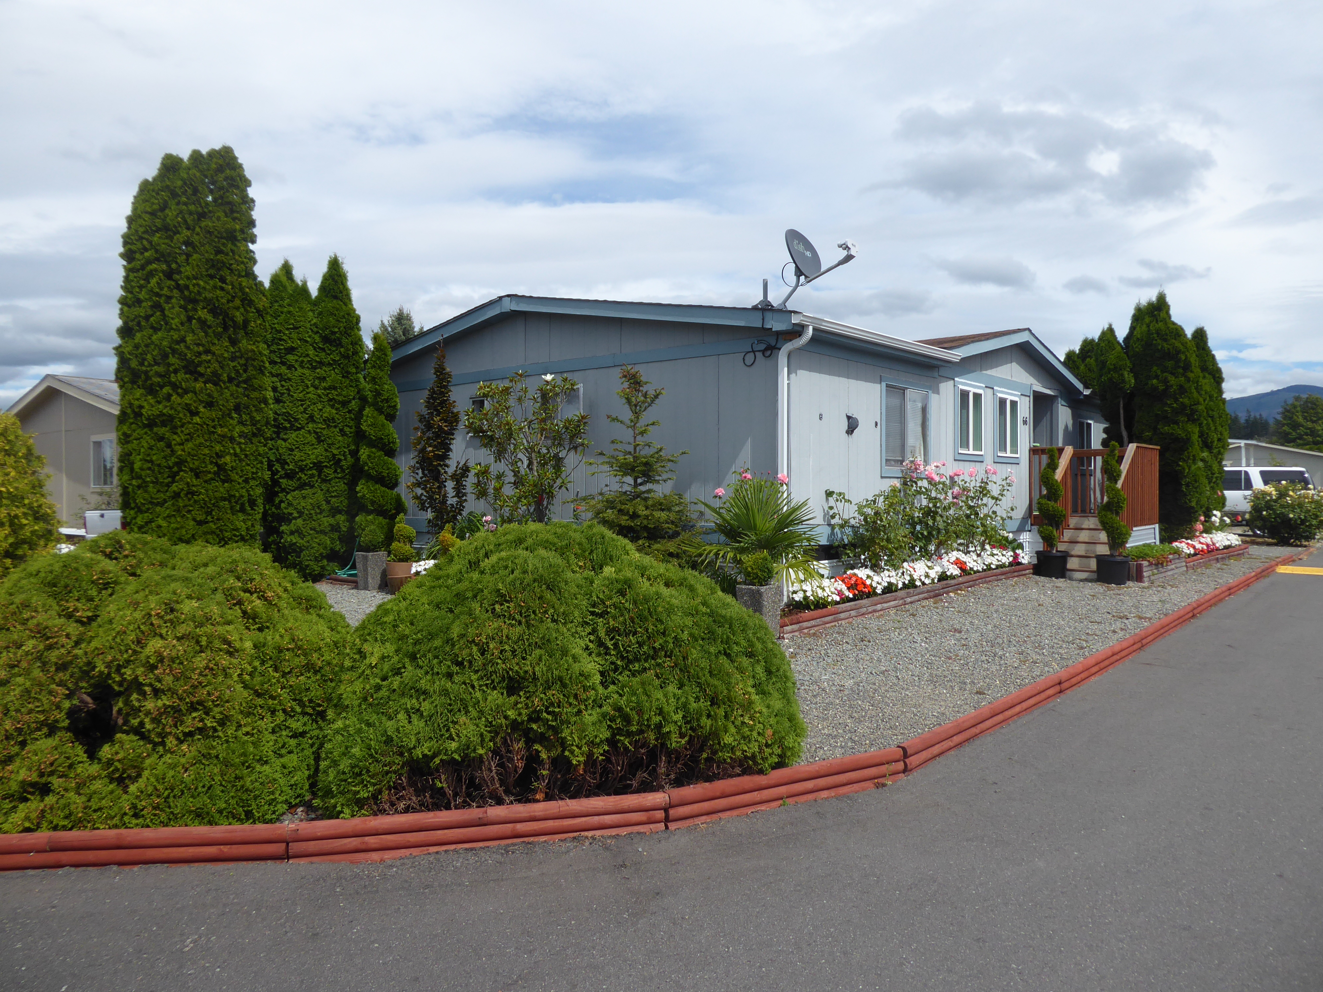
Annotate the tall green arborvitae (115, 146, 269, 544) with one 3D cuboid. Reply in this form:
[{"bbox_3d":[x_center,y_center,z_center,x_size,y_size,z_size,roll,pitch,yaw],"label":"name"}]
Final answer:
[{"bbox_3d":[-6.380,-1.685,12.500,2.000,5.950,2.000,0,0,-24],"label":"tall green arborvitae"}]

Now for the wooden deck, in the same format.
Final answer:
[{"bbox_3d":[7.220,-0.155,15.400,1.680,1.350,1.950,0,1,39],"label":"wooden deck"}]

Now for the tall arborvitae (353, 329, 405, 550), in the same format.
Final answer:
[{"bbox_3d":[-3.852,-0.587,12.500,0.720,3.375,0.720,0,0,0],"label":"tall arborvitae"}]

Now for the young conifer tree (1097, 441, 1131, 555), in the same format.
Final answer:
[{"bbox_3d":[5.972,0.034,12.100,0.450,1.500,0.450,0,0,0],"label":"young conifer tree"}]

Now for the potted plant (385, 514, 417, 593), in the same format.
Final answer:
[{"bbox_3d":[-2.981,0.663,10.500,0.360,0.911,0.360,0,0,0],"label":"potted plant"}]

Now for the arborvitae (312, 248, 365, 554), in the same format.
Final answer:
[{"bbox_3d":[-4.577,-1.153,13.000,0.880,4.506,0.880,0,0,0],"label":"arborvitae"}]

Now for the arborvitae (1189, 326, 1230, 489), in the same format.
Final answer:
[{"bbox_3d":[10.678,-1.118,18.000,1.050,4.436,1.050,0,0,0],"label":"arborvitae"}]

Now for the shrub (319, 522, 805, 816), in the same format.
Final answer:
[{"bbox_3d":[-0.530,0.733,4.950,2.350,1.190,2.000,0,0,-13],"label":"shrub"}]

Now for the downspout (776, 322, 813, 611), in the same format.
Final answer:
[{"bbox_3d":[1.342,-0.296,9.153,0.360,2.910,0.100,0,1,39],"label":"downspout"}]

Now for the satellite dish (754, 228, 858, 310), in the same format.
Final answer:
[{"bbox_3d":[1.451,-2.251,9.100,0.950,0.800,0.520,0,1,39],"label":"satellite dish"}]

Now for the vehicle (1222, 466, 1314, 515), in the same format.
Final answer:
[{"bbox_3d":[15.500,0.141,26.300,5.300,1.930,2.000,0,1,39],"label":"vehicle"}]

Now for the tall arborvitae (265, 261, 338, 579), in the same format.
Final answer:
[{"bbox_3d":[-5.500,-1.150,14.000,1.180,4.850,1.180,0,0,0],"label":"tall arborvitae"}]

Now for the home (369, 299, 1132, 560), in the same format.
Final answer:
[{"bbox_3d":[2.850,-0.750,17.400,8.600,3.780,14.800,0,0,40],"label":"home"}]

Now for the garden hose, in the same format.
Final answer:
[{"bbox_3d":[-4.016,0.818,11.900,0.480,0.496,0.400,0,0,0],"label":"garden hose"}]

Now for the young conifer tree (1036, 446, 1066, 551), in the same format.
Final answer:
[{"bbox_3d":[5.900,0.026,13.850,0.450,1.580,0.450,0,0,24],"label":"young conifer tree"}]

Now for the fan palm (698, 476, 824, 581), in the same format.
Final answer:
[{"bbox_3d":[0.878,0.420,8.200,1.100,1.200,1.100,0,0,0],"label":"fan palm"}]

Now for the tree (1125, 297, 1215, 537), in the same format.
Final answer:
[{"bbox_3d":[10.150,-1.464,18.400,1.750,5.100,1.750,0,1,30],"label":"tree"}]

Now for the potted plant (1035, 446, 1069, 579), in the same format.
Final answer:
[{"bbox_3d":[5.494,0.240,12.900,0.470,1.861,0.470,0,0,0],"label":"potted plant"}]

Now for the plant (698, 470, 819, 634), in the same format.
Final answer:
[{"bbox_3d":[0.950,0.524,8.650,1.120,1.540,1.050,0,0,6],"label":"plant"}]

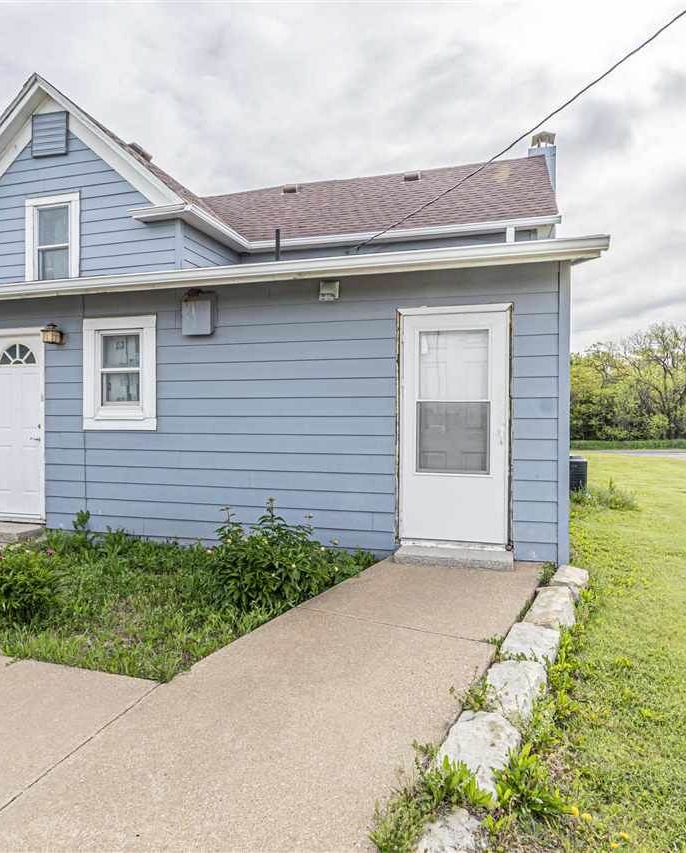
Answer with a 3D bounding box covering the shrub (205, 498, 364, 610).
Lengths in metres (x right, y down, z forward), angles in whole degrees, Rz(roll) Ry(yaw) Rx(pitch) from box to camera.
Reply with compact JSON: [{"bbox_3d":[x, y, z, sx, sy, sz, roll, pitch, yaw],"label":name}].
[{"bbox_3d":[-0.399,0.895,3.900,1.100,0.650,0.950,0,0,15],"label":"shrub"}]

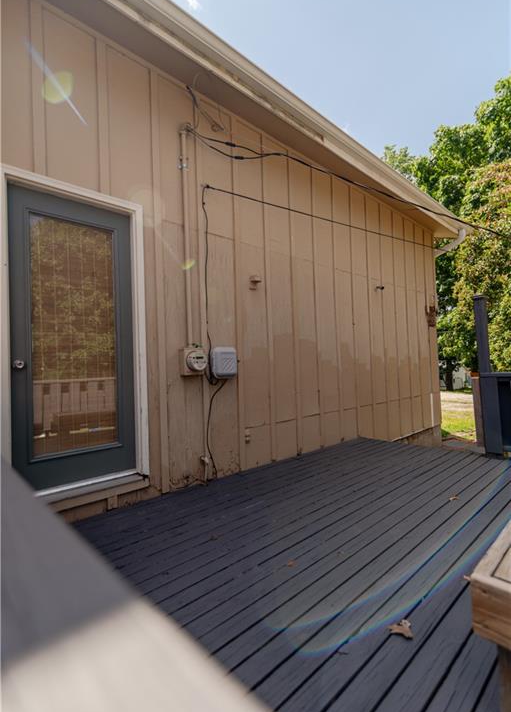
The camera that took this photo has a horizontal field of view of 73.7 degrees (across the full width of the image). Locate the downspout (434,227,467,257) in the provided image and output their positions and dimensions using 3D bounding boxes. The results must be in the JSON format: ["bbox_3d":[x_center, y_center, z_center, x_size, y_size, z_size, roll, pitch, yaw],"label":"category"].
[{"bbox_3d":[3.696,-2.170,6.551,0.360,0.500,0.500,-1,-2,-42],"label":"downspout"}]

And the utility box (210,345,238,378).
[{"bbox_3d":[-0.281,0.061,3.088,0.225,0.285,0.090,-1,-2,-42],"label":"utility box"}]

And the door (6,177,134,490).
[{"bbox_3d":[-1.275,-0.116,2.447,0.813,2.030,0.060,-1,-2,-42],"label":"door"}]

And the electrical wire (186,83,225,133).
[{"bbox_3d":[-0.427,-2.169,3.047,0.360,0.370,0.120,-1,-2,-42],"label":"electrical wire"}]

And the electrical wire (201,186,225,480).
[{"bbox_3d":[-0.367,-0.209,3.044,0.180,2.600,0.060,-1,-2,-42],"label":"electrical wire"}]

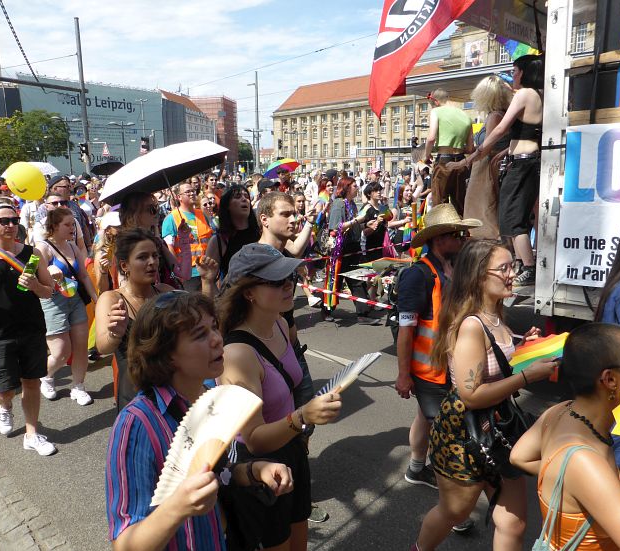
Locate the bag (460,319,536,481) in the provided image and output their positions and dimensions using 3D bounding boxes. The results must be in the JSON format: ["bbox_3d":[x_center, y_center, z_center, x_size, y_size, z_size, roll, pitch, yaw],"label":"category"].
[{"bbox_3d":[0.809,0.525,2.173,0.310,0.670,0.200,-3,12,-10],"label":"bag"}]

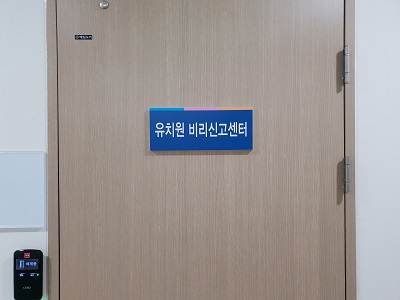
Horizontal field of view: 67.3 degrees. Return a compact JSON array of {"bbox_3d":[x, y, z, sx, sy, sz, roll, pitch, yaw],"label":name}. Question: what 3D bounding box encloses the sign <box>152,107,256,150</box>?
[{"bbox_3d":[0.004,-0.065,0.929,0.316,0.130,0.018,0,0,0],"label":"sign"}]

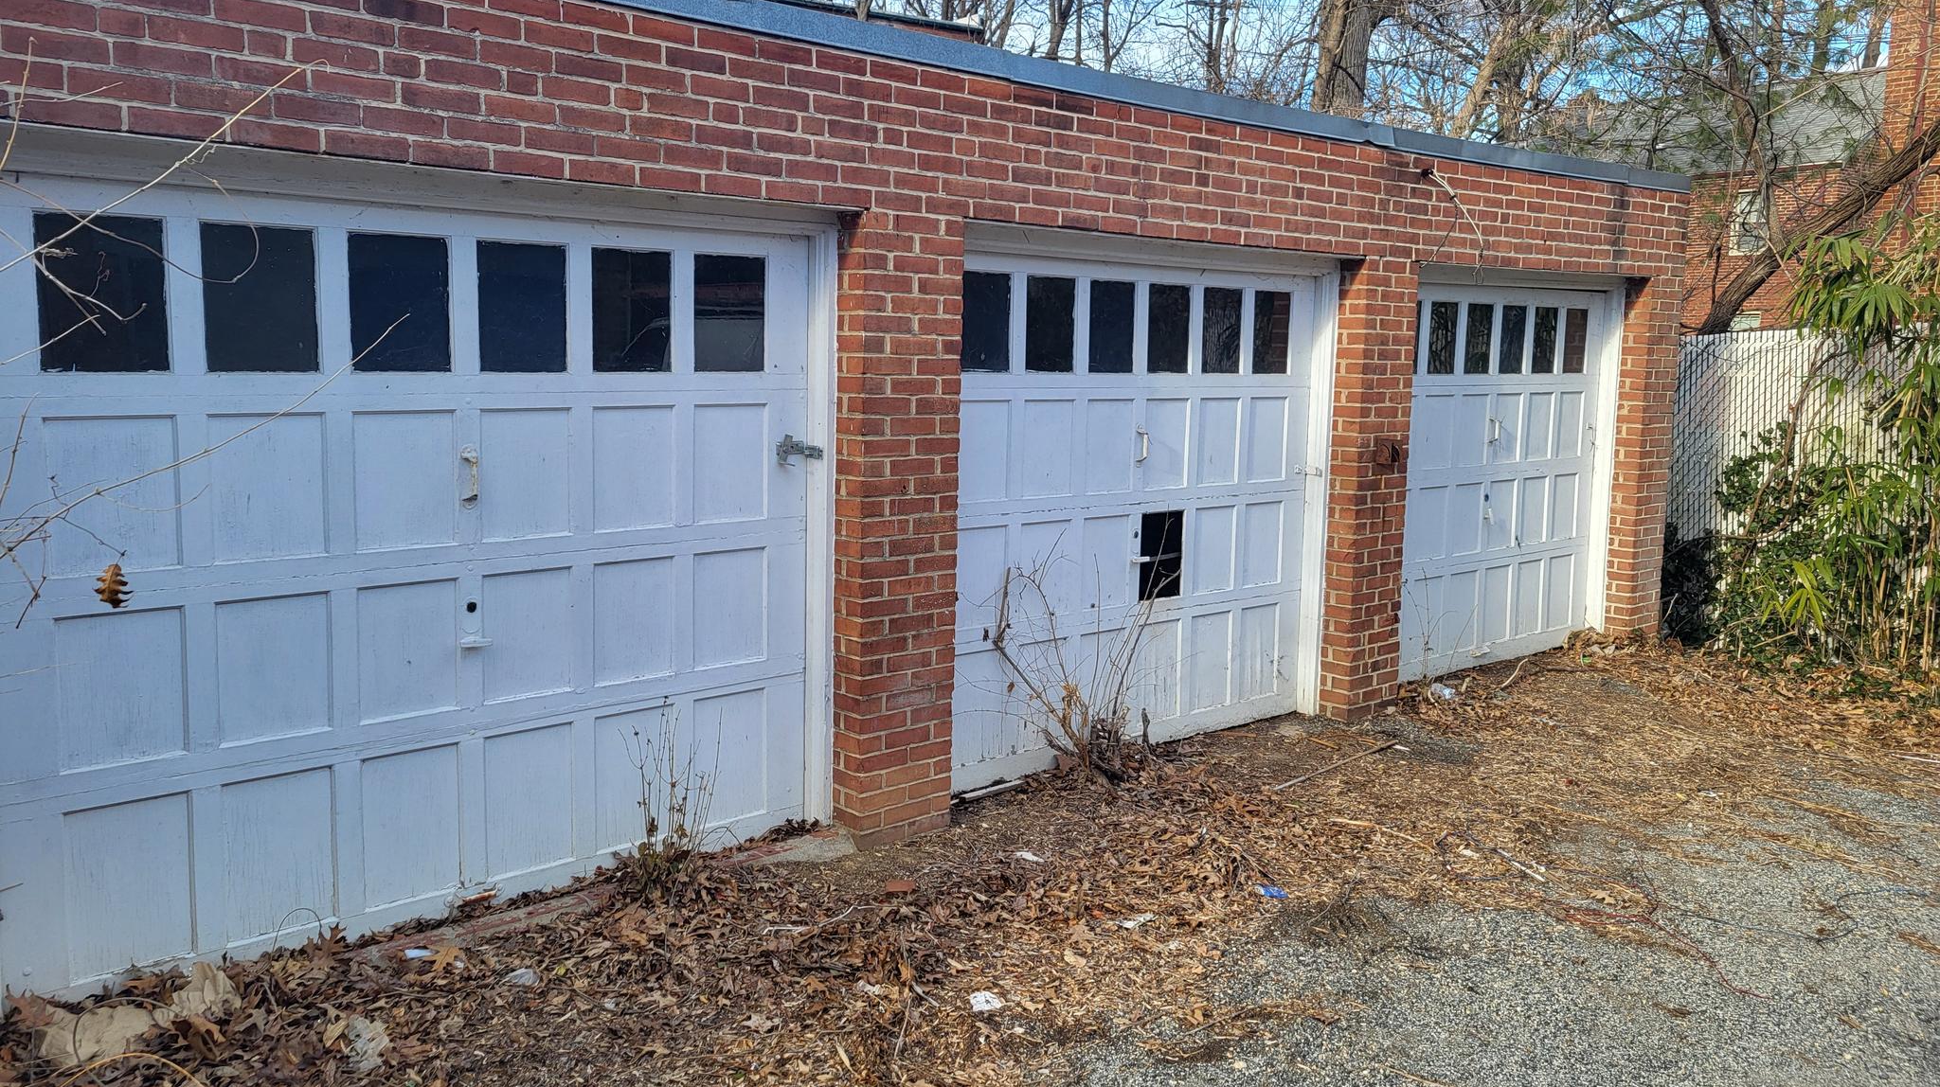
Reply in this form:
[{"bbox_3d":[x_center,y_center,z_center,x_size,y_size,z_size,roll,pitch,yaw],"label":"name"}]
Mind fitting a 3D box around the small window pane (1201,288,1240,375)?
[{"bbox_3d":[1.126,-0.938,6.440,0.279,0.371,0.030,-6,10,-41],"label":"small window pane"}]

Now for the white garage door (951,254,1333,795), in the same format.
[{"bbox_3d":[0.700,-0.120,6.189,2.434,2.088,0.080,-6,10,-41],"label":"white garage door"}]

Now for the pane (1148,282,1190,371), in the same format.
[{"bbox_3d":[0.858,-0.911,6.202,0.279,0.371,0.030,-6,10,-41],"label":"pane"}]

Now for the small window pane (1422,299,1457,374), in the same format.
[{"bbox_3d":[2.499,-1.077,7.656,0.281,0.371,0.030,-6,10,-41],"label":"small window pane"}]

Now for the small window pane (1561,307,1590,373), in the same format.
[{"bbox_3d":[3.571,-1.186,8.606,0.276,0.371,0.030,-6,10,-41],"label":"small window pane"}]

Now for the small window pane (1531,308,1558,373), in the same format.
[{"bbox_3d":[3.305,-1.159,8.370,0.279,0.371,0.030,-6,10,-41],"label":"small window pane"}]

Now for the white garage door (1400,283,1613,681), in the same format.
[{"bbox_3d":[2.879,-0.359,8.117,2.434,2.111,0.080,-6,10,-41],"label":"white garage door"}]

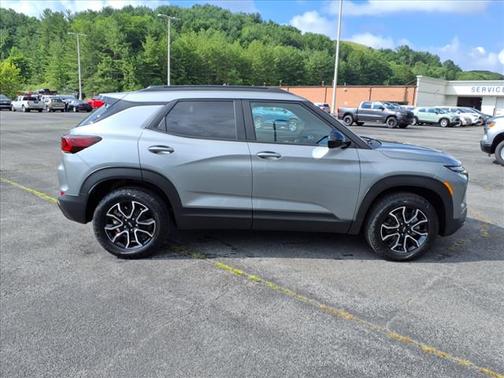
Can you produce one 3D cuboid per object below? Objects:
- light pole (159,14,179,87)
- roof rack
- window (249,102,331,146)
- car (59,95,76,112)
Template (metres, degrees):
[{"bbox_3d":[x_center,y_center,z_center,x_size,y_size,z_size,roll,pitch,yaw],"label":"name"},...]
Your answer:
[{"bbox_3d":[-8.054,-11.907,38.468,2.300,9.400,0.350,-5,14,-32],"label":"light pole"},{"bbox_3d":[-0.371,-1.063,4.329,1.470,0.085,1.150,1,12,-4],"label":"roof rack"},{"bbox_3d":[0.380,-0.615,3.735,0.790,0.415,0.110,1,11,-2],"label":"window"},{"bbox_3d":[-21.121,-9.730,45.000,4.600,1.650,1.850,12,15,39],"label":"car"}]

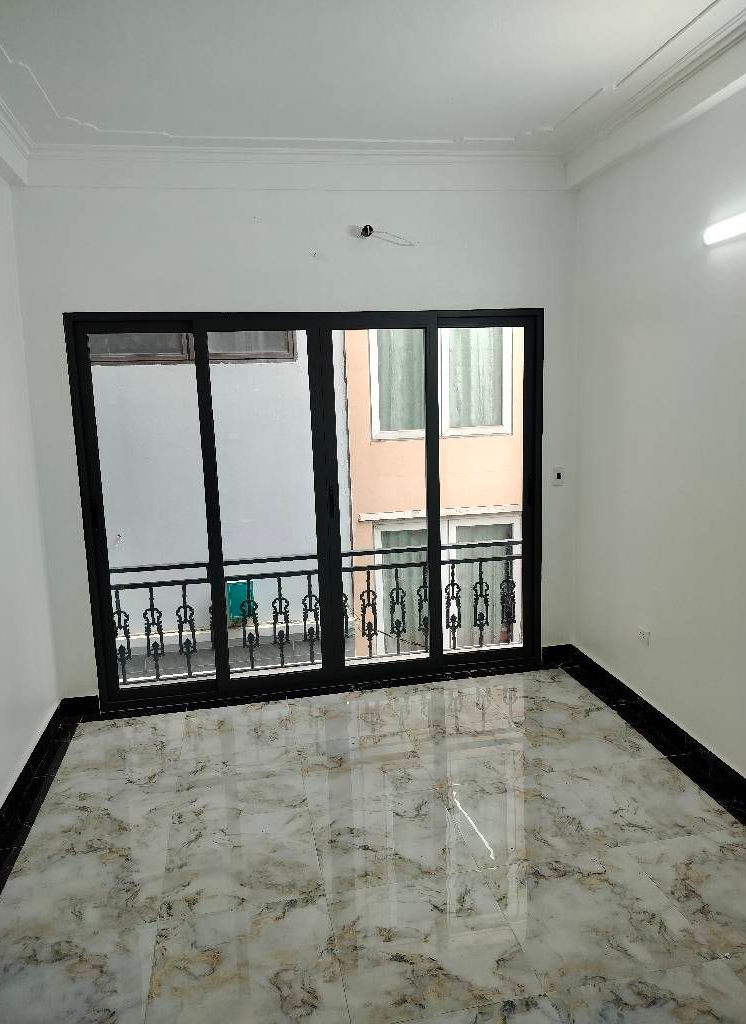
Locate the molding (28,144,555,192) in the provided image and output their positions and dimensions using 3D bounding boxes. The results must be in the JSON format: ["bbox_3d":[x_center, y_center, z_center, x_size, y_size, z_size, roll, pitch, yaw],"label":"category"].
[{"bbox_3d":[-0.335,-1.956,4.035,3.080,0.200,0.085,-4,9,-10],"label":"molding"}]

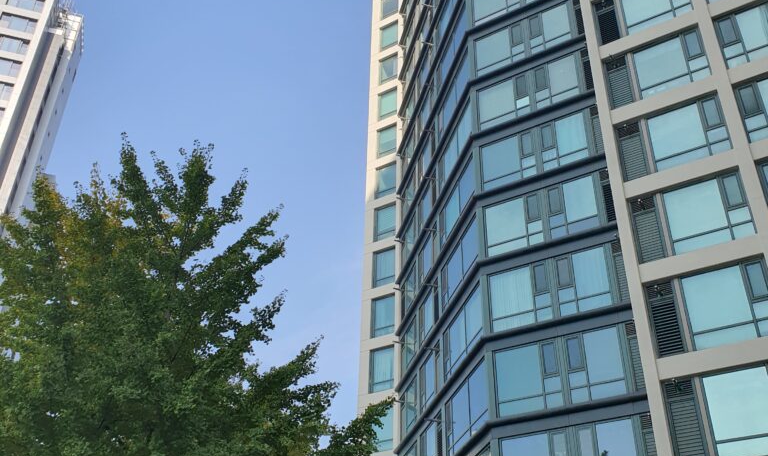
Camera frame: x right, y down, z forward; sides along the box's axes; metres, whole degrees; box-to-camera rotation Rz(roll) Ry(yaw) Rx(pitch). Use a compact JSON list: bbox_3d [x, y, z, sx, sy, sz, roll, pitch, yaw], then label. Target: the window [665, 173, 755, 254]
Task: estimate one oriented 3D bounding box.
[{"bbox_3d":[9.746,-0.470,23.314,2.333,2.165,0.200,-18,-37,27],"label":"window"}]

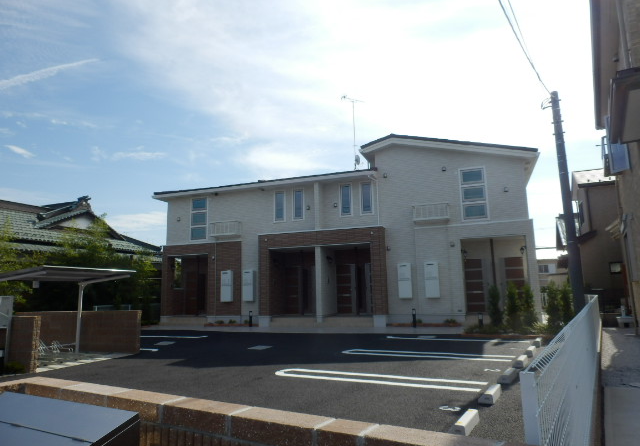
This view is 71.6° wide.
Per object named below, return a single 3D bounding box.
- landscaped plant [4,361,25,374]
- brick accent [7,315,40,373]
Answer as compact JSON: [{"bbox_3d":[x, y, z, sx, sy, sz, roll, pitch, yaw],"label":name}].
[{"bbox_3d":[-6.644,3.143,9.650,0.450,0.290,0.420,-6,-10,30],"label":"landscaped plant"},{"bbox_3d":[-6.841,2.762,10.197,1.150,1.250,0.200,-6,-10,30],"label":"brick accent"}]

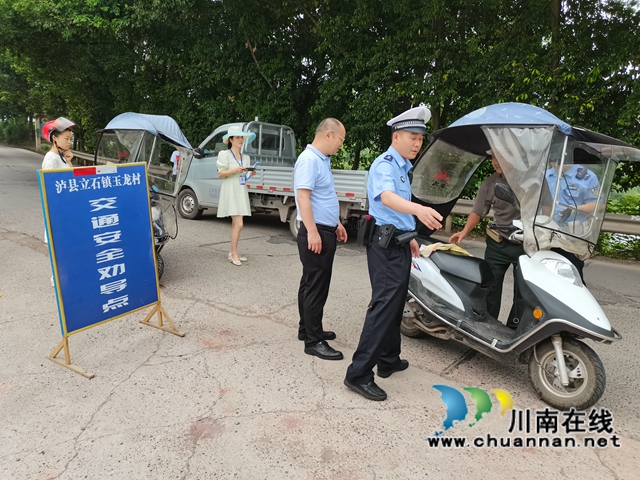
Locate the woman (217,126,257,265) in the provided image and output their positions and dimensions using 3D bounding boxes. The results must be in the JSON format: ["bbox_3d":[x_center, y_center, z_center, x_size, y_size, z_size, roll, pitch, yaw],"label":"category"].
[{"bbox_3d":[-1.078,-0.560,6.113,0.424,1.707,0.475,10,16,39],"label":"woman"}]

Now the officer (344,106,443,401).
[{"bbox_3d":[0.456,0.072,3.051,0.667,1.778,0.586,4,14,21],"label":"officer"}]

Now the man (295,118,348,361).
[{"bbox_3d":[0.020,-0.022,3.608,0.424,1.727,0.525,1,13,7],"label":"man"}]

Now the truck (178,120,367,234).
[{"bbox_3d":[-0.684,-1.246,8.747,4.747,1.879,1.667,9,16,37],"label":"truck"}]

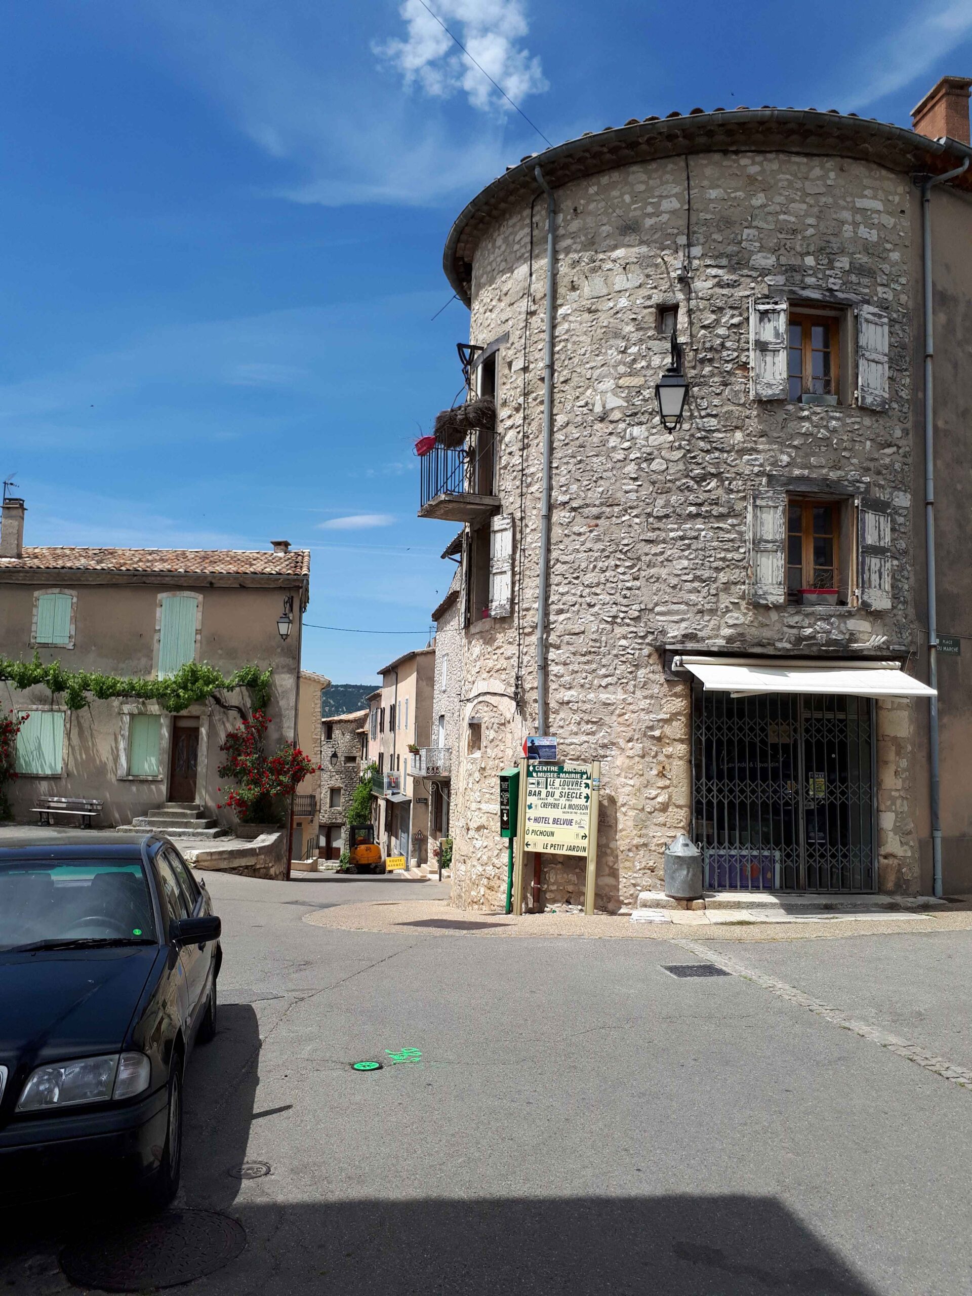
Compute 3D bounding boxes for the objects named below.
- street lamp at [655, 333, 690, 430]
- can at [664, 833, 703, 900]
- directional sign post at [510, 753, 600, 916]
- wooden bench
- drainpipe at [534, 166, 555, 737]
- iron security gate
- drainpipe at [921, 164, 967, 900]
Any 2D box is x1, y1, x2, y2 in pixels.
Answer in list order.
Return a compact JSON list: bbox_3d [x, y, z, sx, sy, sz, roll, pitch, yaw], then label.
[{"bbox_3d":[2.199,-3.090,11.911,0.380,1.170,0.700,0,-6,17],"label":"street lamp"},{"bbox_3d":[2.237,2.450,11.422,0.457,0.681,0.437,1,-6,0],"label":"can"},{"bbox_3d":[0.843,2.248,12.016,0.990,1.839,0.100,-1,-6,24],"label":"directional sign post"},{"bbox_3d":[-10.974,4.339,26.497,1.740,0.690,0.560,4,-5,-1],"label":"wooden bench"},{"bbox_3d":[0.663,-1.598,12.898,0.110,9.500,0.330,-4,-8,44],"label":"drainpipe"},{"bbox_3d":[3.544,1.646,12.070,2.255,2.473,0.250,2,-6,-4],"label":"iron security gate"},{"bbox_3d":[6.402,-1.720,13.873,0.140,10.200,0.660,4,-6,-30],"label":"drainpipe"}]

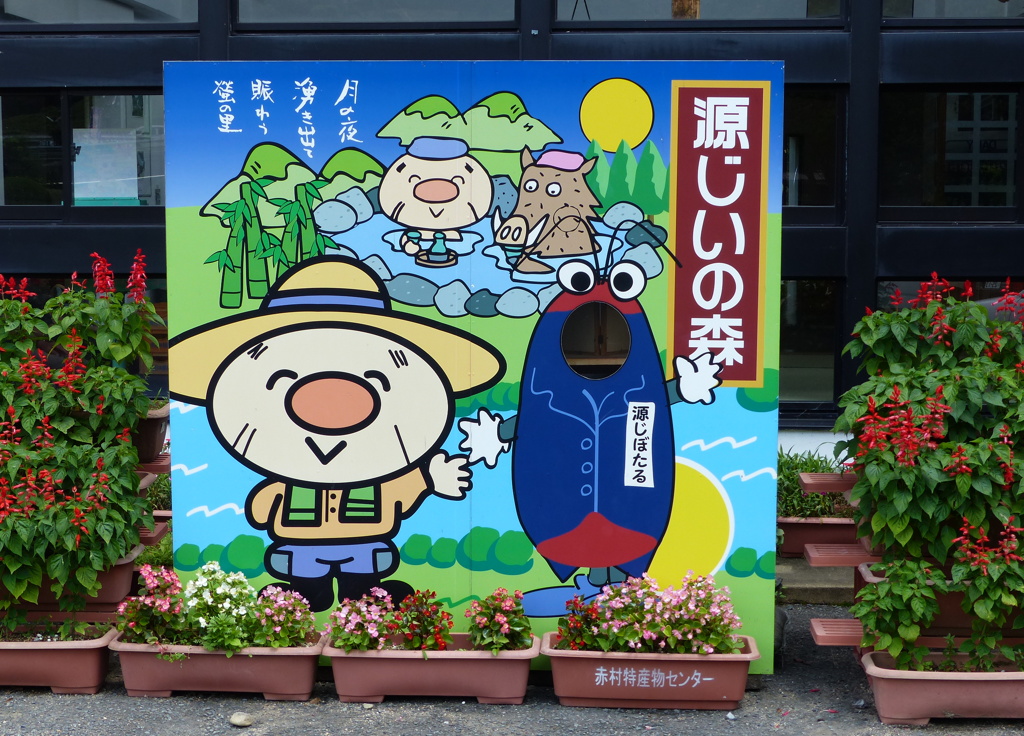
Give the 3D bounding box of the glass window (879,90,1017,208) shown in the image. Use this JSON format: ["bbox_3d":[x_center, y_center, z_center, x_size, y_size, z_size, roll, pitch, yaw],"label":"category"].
[{"bbox_3d":[1.811,-0.908,7.250,0.565,0.490,0.050,0,6,4],"label":"glass window"}]

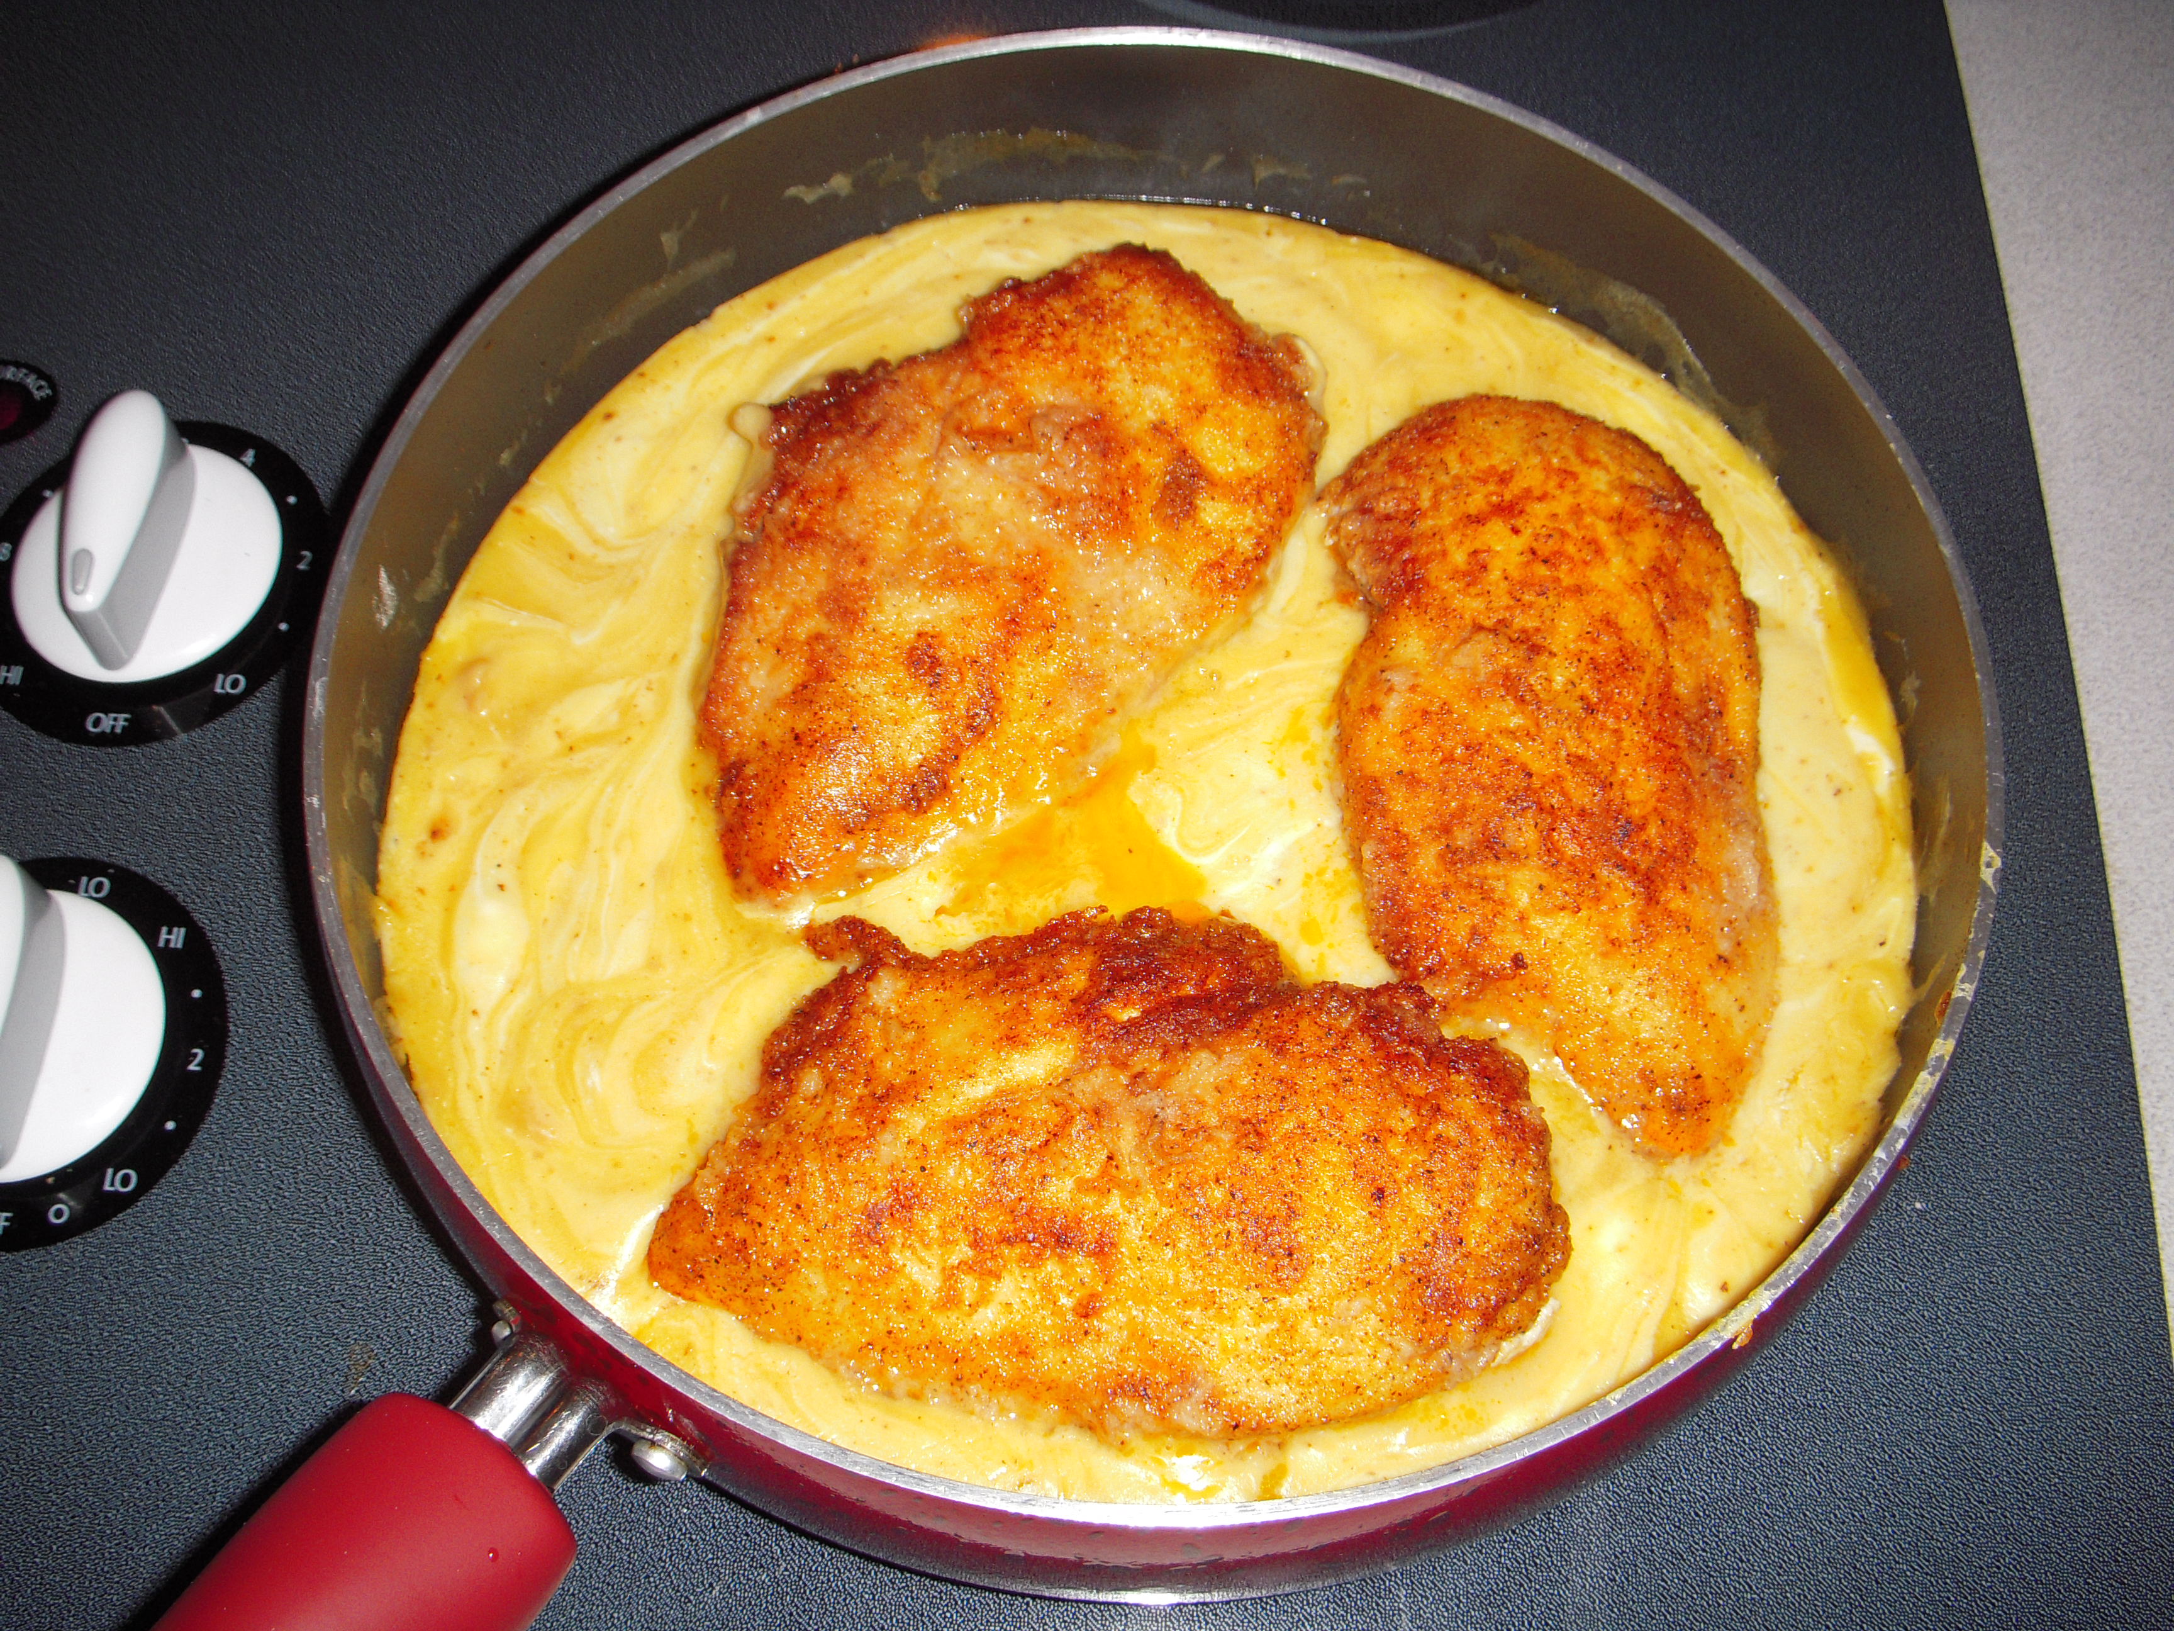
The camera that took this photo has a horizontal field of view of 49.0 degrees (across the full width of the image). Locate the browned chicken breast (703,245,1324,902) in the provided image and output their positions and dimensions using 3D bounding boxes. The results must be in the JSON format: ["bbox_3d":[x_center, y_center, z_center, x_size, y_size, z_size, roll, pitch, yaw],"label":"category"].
[{"bbox_3d":[-0.026,-0.052,0.483,0.111,0.026,0.169,32,68,16],"label":"browned chicken breast"}]

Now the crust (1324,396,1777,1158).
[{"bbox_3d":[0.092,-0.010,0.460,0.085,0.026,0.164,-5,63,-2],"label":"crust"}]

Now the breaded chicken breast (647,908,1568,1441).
[{"bbox_3d":[0.005,0.063,0.424,0.158,0.026,0.097,4,63,2],"label":"breaded chicken breast"}]

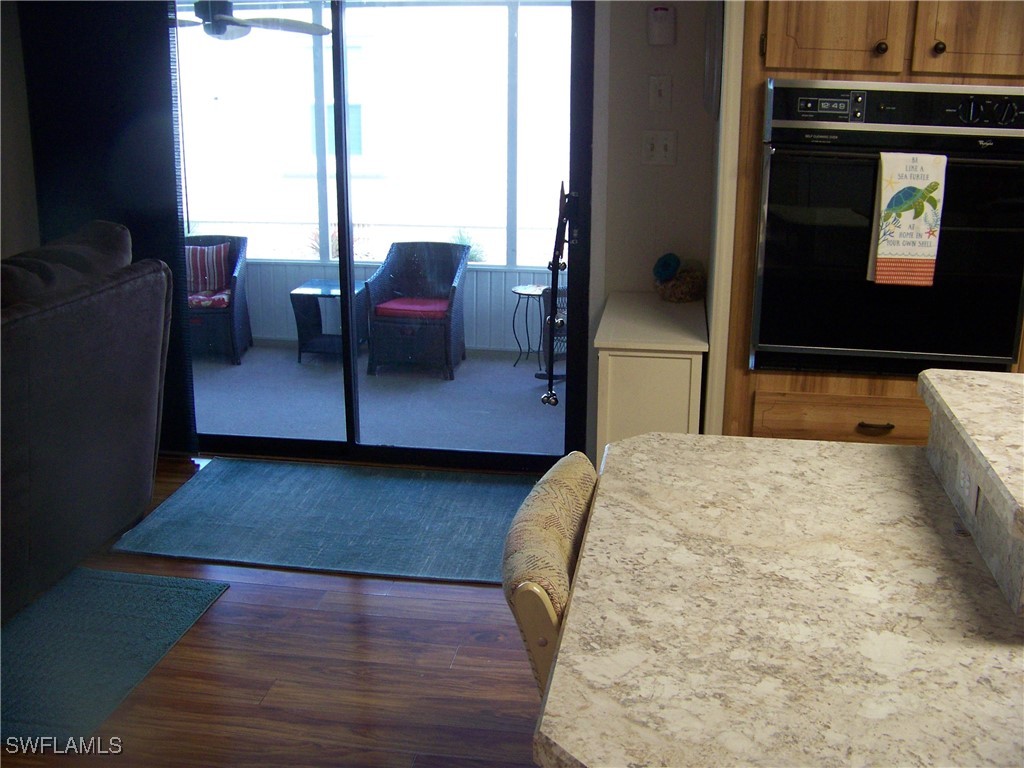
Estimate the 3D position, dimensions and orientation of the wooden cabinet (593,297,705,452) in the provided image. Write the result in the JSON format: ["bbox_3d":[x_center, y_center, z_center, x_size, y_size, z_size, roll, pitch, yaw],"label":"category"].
[{"bbox_3d":[0.451,0.137,3.489,0.324,0.732,0.690,3,17,9],"label":"wooden cabinet"}]

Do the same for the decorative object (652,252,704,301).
[{"bbox_3d":[0.564,-0.362,3.588,0.179,0.168,0.165,3,17,9],"label":"decorative object"}]

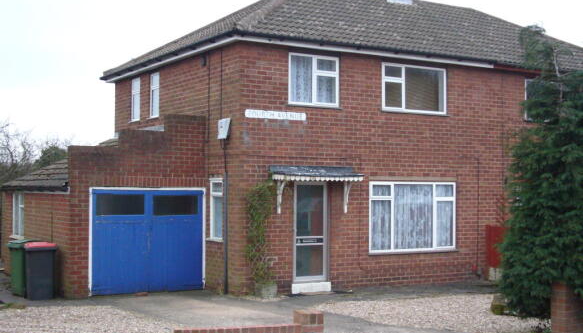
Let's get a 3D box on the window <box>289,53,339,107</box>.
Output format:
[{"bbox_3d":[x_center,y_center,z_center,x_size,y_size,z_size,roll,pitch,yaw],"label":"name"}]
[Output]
[{"bbox_3d":[0.451,-1.700,16.358,1.197,1.013,0.100,1,-2,-32],"label":"window"}]

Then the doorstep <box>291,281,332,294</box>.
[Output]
[{"bbox_3d":[0.393,2.383,16.160,0.911,0.190,0.260,1,-2,-32],"label":"doorstep"}]

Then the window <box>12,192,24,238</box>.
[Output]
[{"bbox_3d":[-6.066,1.072,18.414,0.100,1.006,1.197,1,-2,-32],"label":"window"}]

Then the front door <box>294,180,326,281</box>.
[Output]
[{"bbox_3d":[0.385,1.271,16.314,0.843,1.999,0.090,1,-2,-32],"label":"front door"}]

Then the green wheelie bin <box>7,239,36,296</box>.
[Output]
[{"bbox_3d":[-5.046,1.937,15.822,0.580,1.050,0.720,1,-2,-32],"label":"green wheelie bin"}]

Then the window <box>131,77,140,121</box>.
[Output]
[{"bbox_3d":[-3.772,-1.621,20.096,0.100,1.034,0.626,1,-2,-32],"label":"window"}]

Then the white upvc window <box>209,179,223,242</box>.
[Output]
[{"bbox_3d":[-1.466,0.857,16.271,0.100,1.156,0.626,1,-2,-32],"label":"white upvc window"}]

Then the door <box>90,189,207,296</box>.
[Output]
[{"bbox_3d":[-2.743,1.415,15.915,2.360,2.020,0.090,1,-2,-32],"label":"door"}]

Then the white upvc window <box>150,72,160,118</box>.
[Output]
[{"bbox_3d":[-3.137,-1.636,19.066,0.100,1.034,0.626,1,-2,-32],"label":"white upvc window"}]

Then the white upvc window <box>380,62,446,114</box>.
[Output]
[{"bbox_3d":[2.650,-1.648,17.713,1.788,1.020,0.100,1,-2,-32],"label":"white upvc window"}]

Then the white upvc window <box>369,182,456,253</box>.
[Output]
[{"bbox_3d":[2.620,1.071,17.619,2.394,1.469,0.100,1,-2,-32],"label":"white upvc window"}]

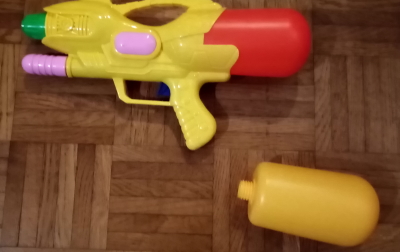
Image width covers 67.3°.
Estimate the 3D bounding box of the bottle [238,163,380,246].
[{"bbox_3d":[0.139,0.096,0.381,0.176,0.089,0.089,9,83,0],"label":"bottle"}]

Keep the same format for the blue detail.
[{"bbox_3d":[-0.047,-0.048,0.394,0.018,0.012,0.018,2,83,-1],"label":"blue detail"}]

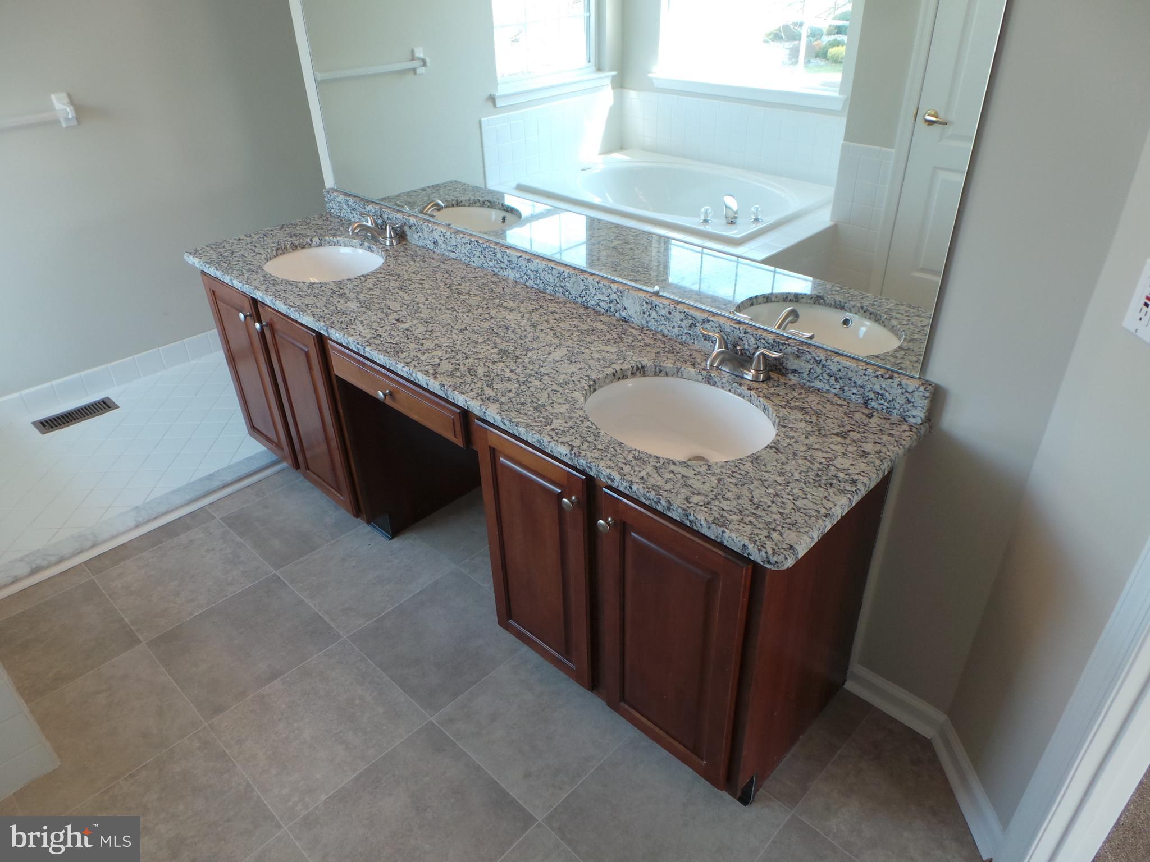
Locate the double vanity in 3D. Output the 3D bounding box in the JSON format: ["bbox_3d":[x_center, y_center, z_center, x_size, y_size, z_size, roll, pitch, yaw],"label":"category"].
[{"bbox_3d":[-0.282,0.015,2.222,2.231,0.919,0.572,26,41,36],"label":"double vanity"}]

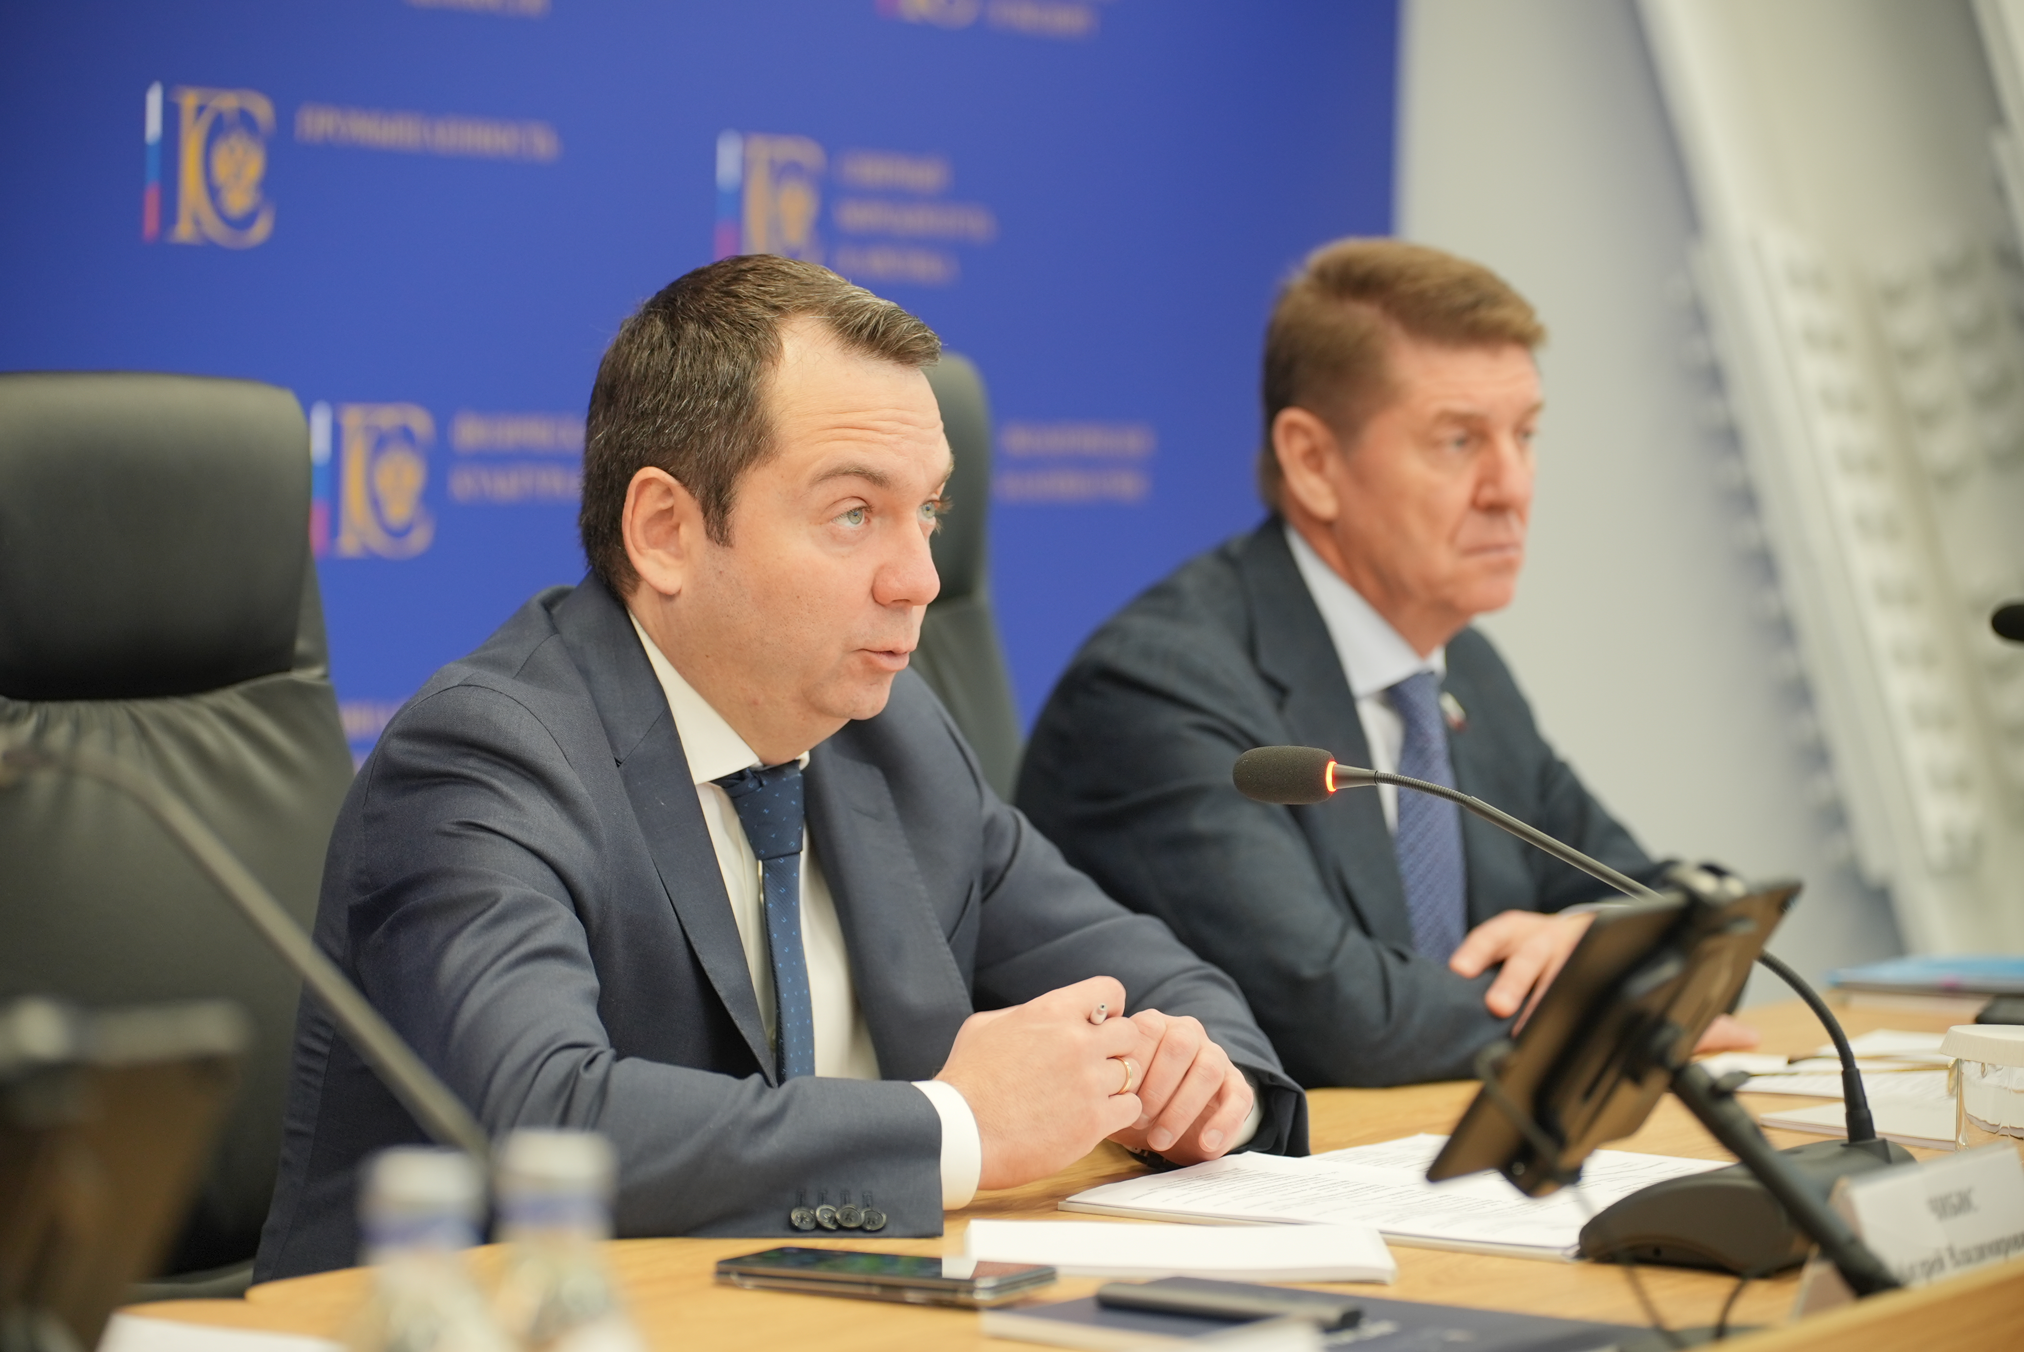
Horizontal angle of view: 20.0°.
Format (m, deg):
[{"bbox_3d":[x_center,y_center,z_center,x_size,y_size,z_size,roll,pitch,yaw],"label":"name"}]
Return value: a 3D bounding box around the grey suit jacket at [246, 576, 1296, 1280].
[{"bbox_3d":[-0.128,0.226,2.900,0.510,0.570,0.570,3,3,38],"label":"grey suit jacket"}]

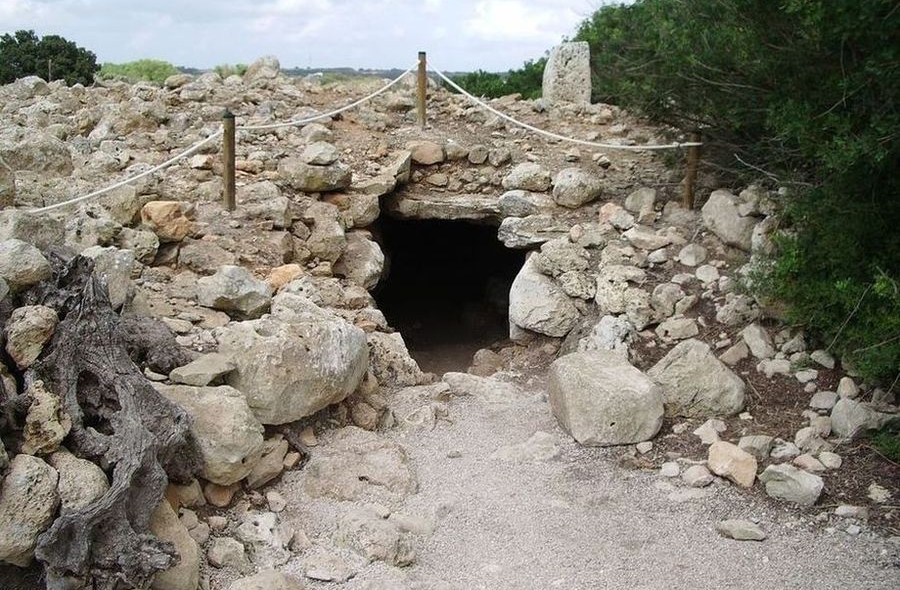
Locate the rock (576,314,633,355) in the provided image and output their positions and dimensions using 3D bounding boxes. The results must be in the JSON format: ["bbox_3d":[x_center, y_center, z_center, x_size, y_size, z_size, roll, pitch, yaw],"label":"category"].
[{"bbox_3d":[0.841,0.237,4.948,0.320,0.270,0.280,2,14,10],"label":"rock"}]

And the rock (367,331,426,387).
[{"bbox_3d":[-0.321,0.367,5.259,0.350,0.280,0.310,-1,14,-4],"label":"rock"}]

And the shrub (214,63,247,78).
[{"bbox_3d":[-4.677,-4.565,19.473,0.800,0.800,0.750,-3,14,-13],"label":"shrub"}]

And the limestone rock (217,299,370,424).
[{"bbox_3d":[-0.844,0.331,4.871,0.740,0.540,0.580,-4,15,-19],"label":"limestone rock"}]

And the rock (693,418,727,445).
[{"bbox_3d":[1.212,0.638,4.250,0.155,0.100,0.125,0,14,0],"label":"rock"}]

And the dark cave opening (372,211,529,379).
[{"bbox_3d":[0.003,0.007,5.900,0.970,1.050,0.750,0,14,0],"label":"dark cave opening"}]

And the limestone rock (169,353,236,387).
[{"bbox_3d":[-1.221,0.368,4.522,0.320,0.110,0.220,-1,14,-10],"label":"limestone rock"}]

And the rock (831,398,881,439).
[{"bbox_3d":[1.914,0.582,4.282,0.240,0.150,0.200,6,15,25],"label":"rock"}]

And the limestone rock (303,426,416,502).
[{"bbox_3d":[-0.395,0.740,3.970,0.470,0.140,0.460,-1,14,-6],"label":"limestone rock"}]

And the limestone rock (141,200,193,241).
[{"bbox_3d":[-1.869,-0.485,6.000,0.340,0.250,0.280,0,14,0],"label":"limestone rock"}]

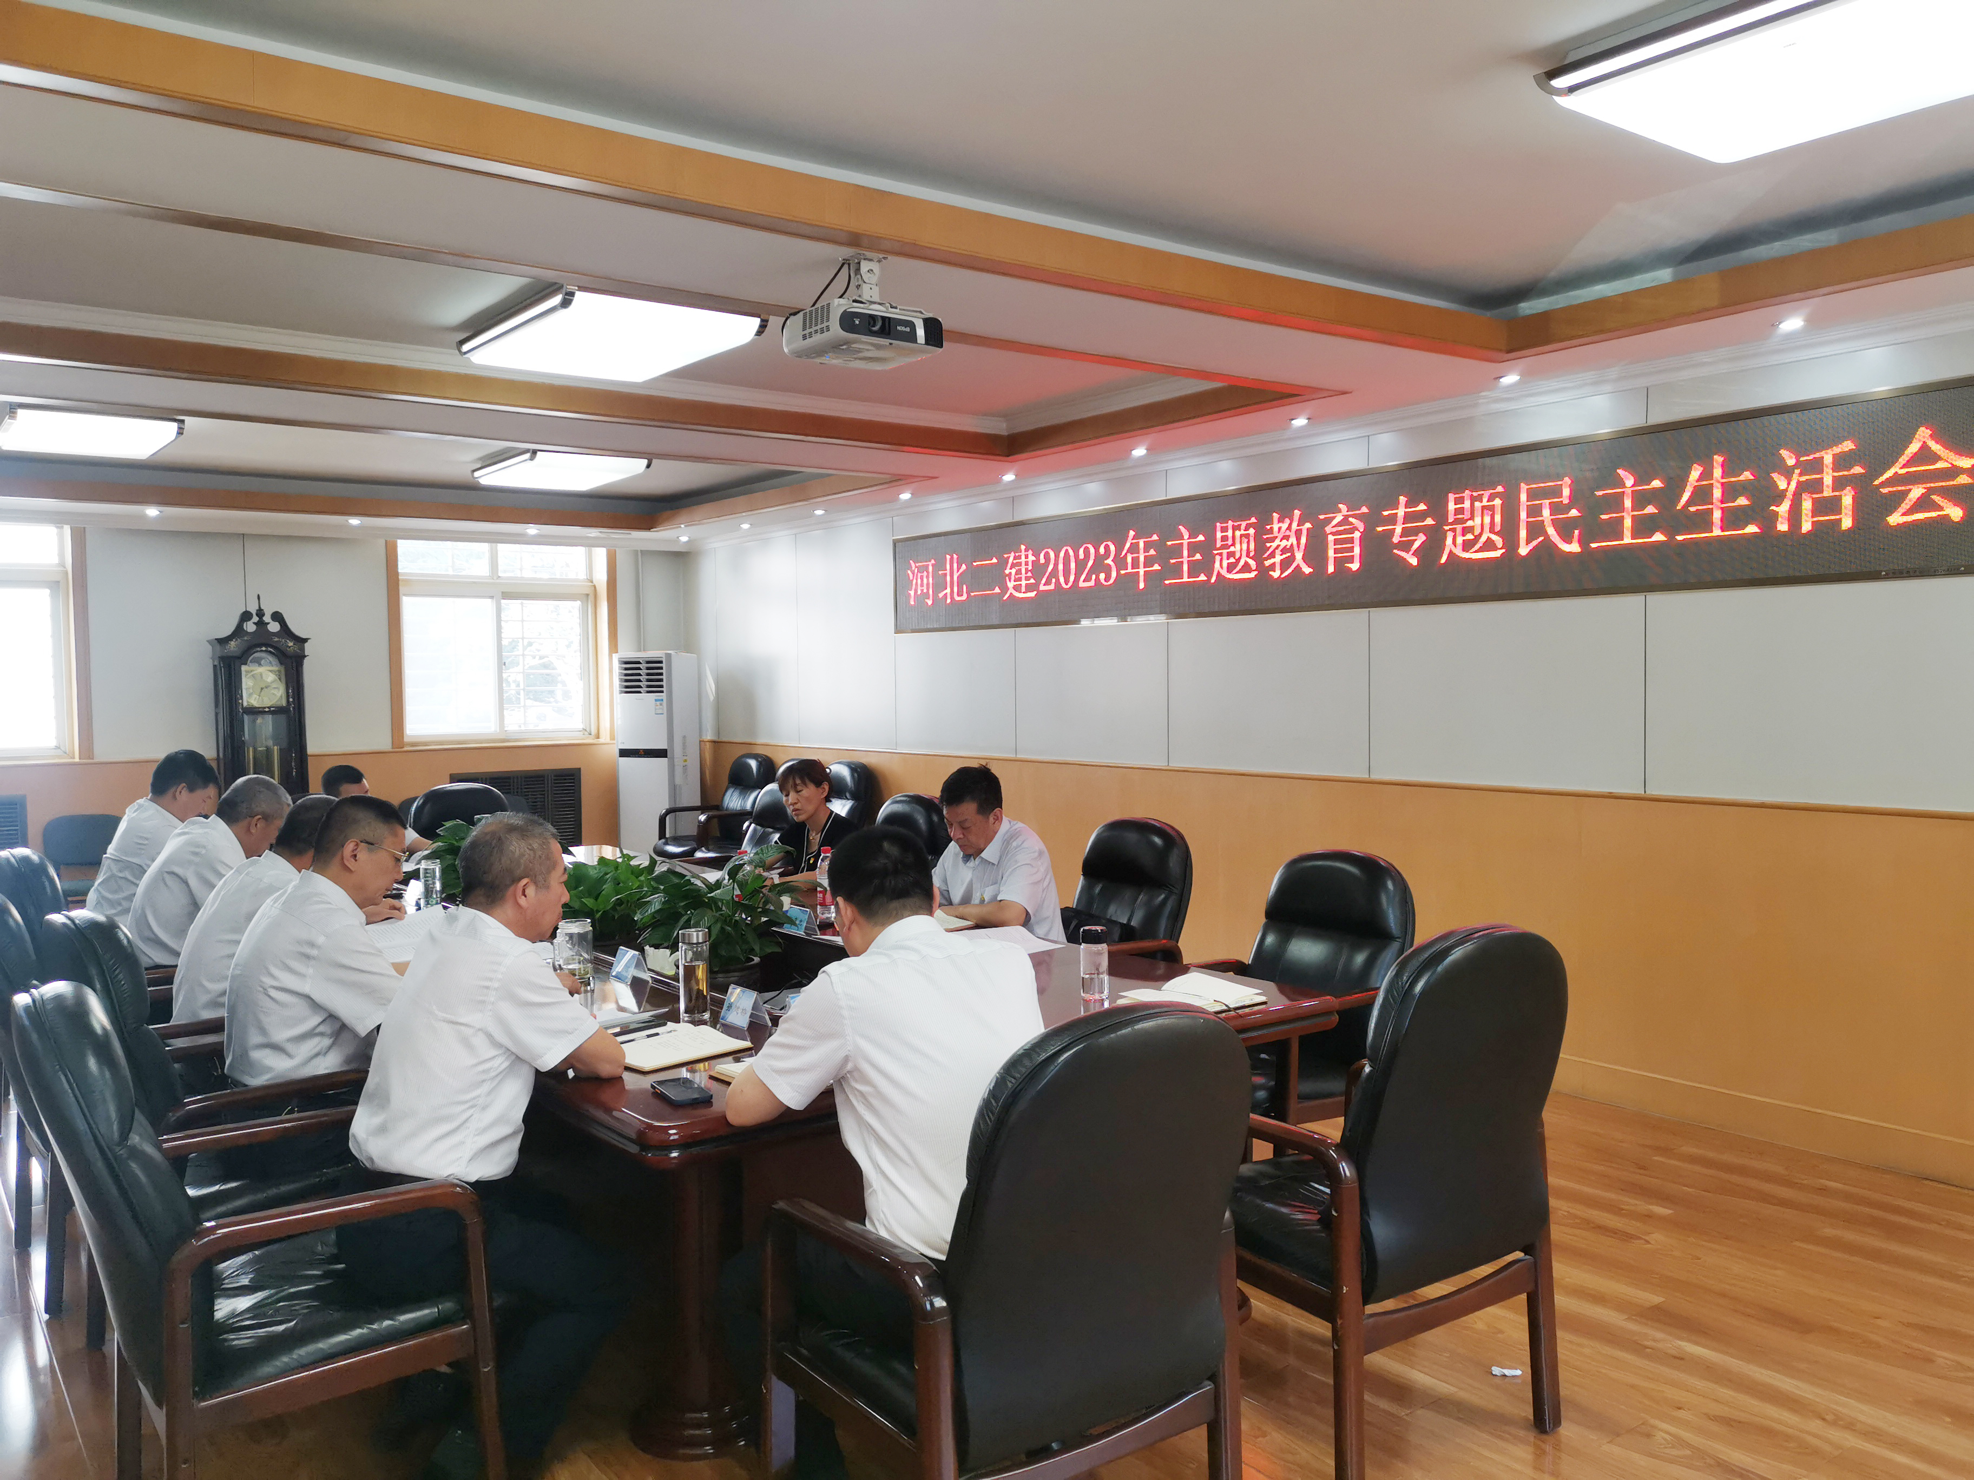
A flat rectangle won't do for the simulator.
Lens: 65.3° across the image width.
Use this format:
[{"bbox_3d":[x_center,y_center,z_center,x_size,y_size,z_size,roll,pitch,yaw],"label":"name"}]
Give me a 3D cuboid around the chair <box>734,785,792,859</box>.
[{"bbox_3d":[-1.234,0.767,7.371,0.680,1.070,0.640,-2,3,-36],"label":"chair"}]

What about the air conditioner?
[{"bbox_3d":[-2.372,0.275,11.151,0.500,1.790,0.360,1,3,30],"label":"air conditioner"}]

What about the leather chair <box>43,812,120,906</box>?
[{"bbox_3d":[-5.046,0.853,8.701,0.490,0.840,0.580,-2,3,-36],"label":"leather chair"}]

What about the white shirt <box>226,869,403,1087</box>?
[{"bbox_3d":[-1.610,0.567,3.689,0.420,0.510,0.480,-3,3,-45],"label":"white shirt"}]

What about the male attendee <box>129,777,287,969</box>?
[{"bbox_3d":[-2.494,0.749,5.210,0.750,1.270,0.520,-2,3,-36],"label":"male attendee"}]

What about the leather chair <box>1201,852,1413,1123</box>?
[{"bbox_3d":[0.859,0.858,4.496,0.680,1.060,0.640,-2,3,-36],"label":"leather chair"}]

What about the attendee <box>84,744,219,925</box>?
[{"bbox_3d":[-3.067,0.700,5.966,0.750,1.320,0.520,-2,3,-36],"label":"attendee"}]

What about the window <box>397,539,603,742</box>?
[{"bbox_3d":[-3.407,-0.680,10.912,1.500,1.390,0.140,-2,3,-36],"label":"window"}]

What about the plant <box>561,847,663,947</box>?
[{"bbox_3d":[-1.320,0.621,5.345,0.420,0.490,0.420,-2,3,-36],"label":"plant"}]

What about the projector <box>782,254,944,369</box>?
[{"bbox_3d":[-0.317,-1.111,3.925,0.320,0.250,0.290,-2,3,-36],"label":"projector"}]

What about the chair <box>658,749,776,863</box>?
[{"bbox_3d":[-1.816,0.646,10.314,0.700,1.080,0.630,-2,3,-36],"label":"chair"}]

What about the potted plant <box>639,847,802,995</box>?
[{"bbox_3d":[-0.777,0.597,4.497,0.480,0.560,0.480,-2,3,-36],"label":"potted plant"}]

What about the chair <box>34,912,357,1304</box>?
[{"bbox_3d":[-1.777,0.899,3.592,0.700,1.080,0.630,-2,3,-36],"label":"chair"}]

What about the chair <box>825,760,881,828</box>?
[{"bbox_3d":[-1.037,0.679,9.261,0.700,1.080,0.630,-2,3,-36],"label":"chair"}]

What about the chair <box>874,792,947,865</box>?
[{"bbox_3d":[-0.541,0.783,6.408,0.700,1.080,0.630,-2,3,-36],"label":"chair"}]

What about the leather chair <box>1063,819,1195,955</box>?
[{"bbox_3d":[0.304,0.830,5.275,0.680,1.070,0.640,-2,3,-36],"label":"leather chair"}]

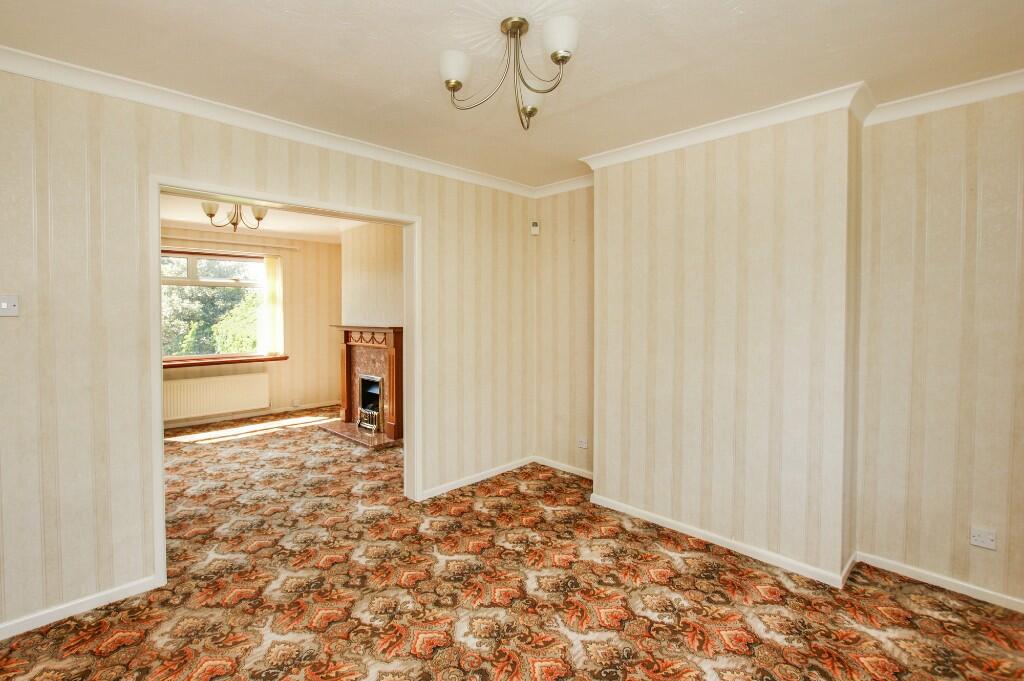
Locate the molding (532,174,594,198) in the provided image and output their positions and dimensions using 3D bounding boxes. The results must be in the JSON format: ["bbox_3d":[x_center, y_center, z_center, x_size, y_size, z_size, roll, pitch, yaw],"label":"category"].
[{"bbox_3d":[0.472,-1.268,3.490,0.790,0.080,0.080,2,4,44],"label":"molding"}]

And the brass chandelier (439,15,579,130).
[{"bbox_3d":[0.023,-1.005,1.610,0.510,0.320,0.460,1,3,19],"label":"brass chandelier"}]

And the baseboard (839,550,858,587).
[{"bbox_3d":[1.735,1.175,2.200,0.345,0.062,0.018,-2,4,-43],"label":"baseboard"}]

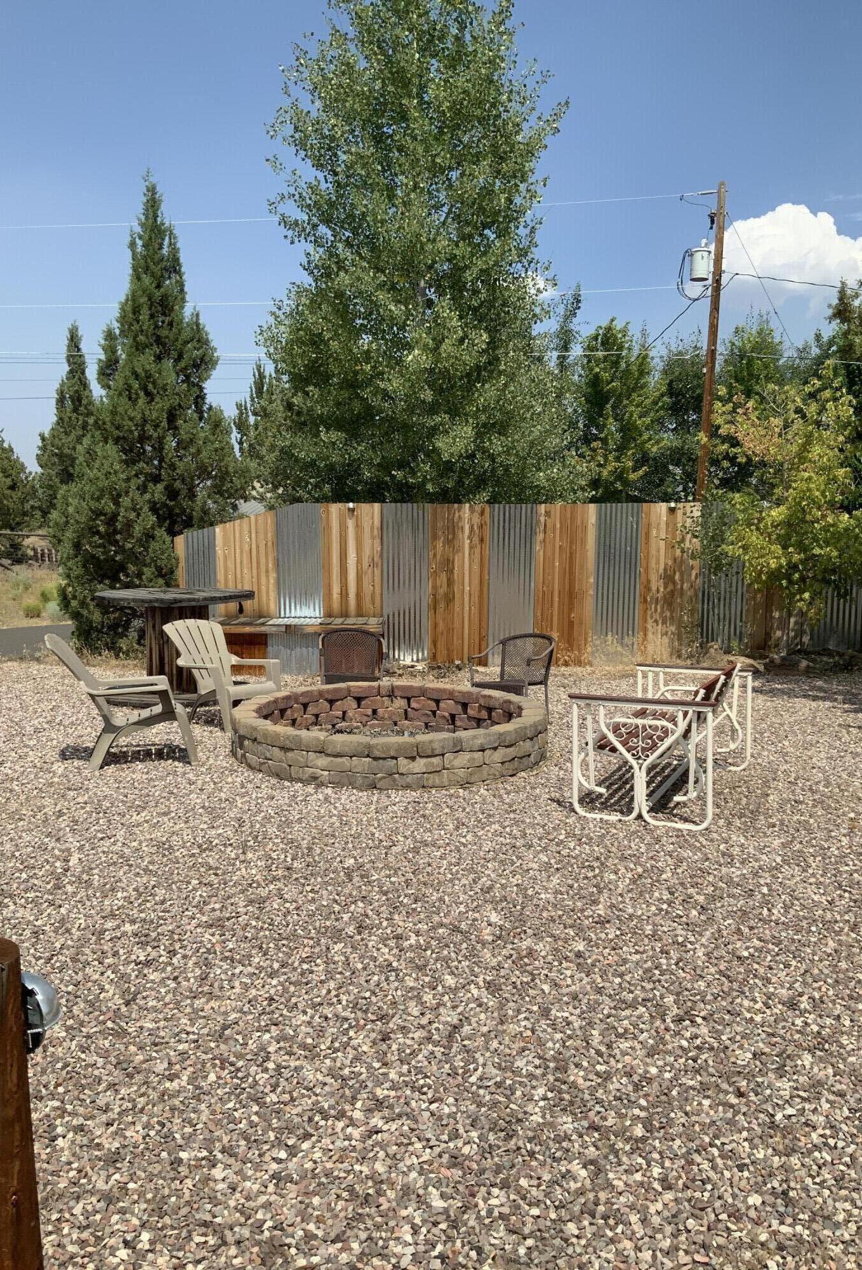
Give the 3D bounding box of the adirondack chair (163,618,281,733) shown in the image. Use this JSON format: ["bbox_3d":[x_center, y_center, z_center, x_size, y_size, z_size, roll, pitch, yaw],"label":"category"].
[{"bbox_3d":[-1.717,0.314,8.936,0.920,0.880,0.730,5,8,40],"label":"adirondack chair"}]

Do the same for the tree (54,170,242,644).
[{"bbox_3d":[-3.860,-2.983,14.457,2.650,6.200,2.600,0,6,0],"label":"tree"}]

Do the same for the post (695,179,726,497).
[{"bbox_3d":[6.600,-5.870,25.300,0.260,9.300,0.260,2,7,0],"label":"post"}]

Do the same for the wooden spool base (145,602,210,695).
[{"bbox_3d":[-2.580,0.120,10.800,0.650,0.900,0.650,0,8,0],"label":"wooden spool base"}]

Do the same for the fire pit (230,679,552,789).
[{"bbox_3d":[-0.302,0.703,8.009,2.350,0.310,2.350,0,6,0],"label":"fire pit"}]

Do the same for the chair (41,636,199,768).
[{"bbox_3d":[-2.170,0.395,7.580,0.980,0.880,0.740,-2,7,-14],"label":"chair"}]

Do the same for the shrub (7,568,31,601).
[{"bbox_3d":[-8.780,-1.124,22.717,0.520,0.650,0.520,0,6,0],"label":"shrub"}]

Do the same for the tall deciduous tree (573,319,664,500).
[{"bbox_3d":[3.550,-3.200,20.200,1.950,5.400,1.950,0,6,0],"label":"tall deciduous tree"}]

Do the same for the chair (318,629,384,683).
[{"bbox_3d":[-0.725,0.290,9.900,0.610,0.800,0.600,-1,7,-10],"label":"chair"}]

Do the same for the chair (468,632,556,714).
[{"bbox_3d":[0.665,0.363,8.947,0.600,0.780,0.590,4,7,30],"label":"chair"}]

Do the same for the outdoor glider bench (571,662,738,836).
[{"bbox_3d":[1.440,0.575,6.400,0.800,0.750,1.500,3,7,24],"label":"outdoor glider bench"}]

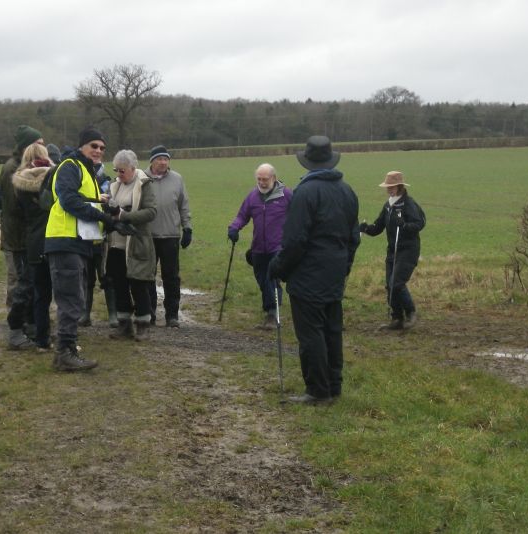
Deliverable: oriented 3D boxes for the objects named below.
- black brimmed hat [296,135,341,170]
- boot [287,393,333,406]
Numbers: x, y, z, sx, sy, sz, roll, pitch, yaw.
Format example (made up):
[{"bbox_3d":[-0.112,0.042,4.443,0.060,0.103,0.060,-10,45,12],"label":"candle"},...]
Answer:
[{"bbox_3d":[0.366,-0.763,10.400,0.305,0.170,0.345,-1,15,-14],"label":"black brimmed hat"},{"bbox_3d":[0.310,0.853,10.400,0.305,0.128,0.115,2,4,21],"label":"boot"}]

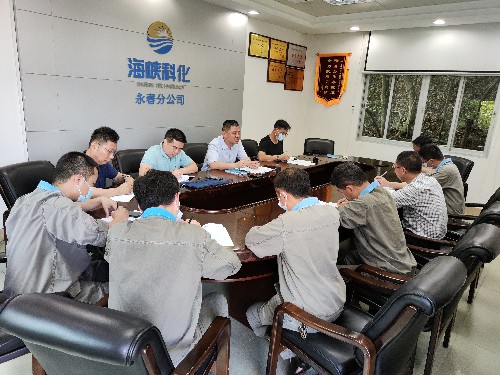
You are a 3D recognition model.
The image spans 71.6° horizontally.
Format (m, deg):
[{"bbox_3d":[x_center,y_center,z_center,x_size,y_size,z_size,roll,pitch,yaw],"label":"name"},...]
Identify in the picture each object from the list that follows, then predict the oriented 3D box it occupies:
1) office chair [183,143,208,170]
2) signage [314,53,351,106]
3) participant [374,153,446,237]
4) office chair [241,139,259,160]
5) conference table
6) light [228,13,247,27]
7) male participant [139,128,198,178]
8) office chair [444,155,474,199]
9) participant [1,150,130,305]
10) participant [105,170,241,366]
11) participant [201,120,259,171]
[{"bbox_3d":[-0.474,0.026,3.844,0.620,0.970,0.570,16,19,40],"label":"office chair"},{"bbox_3d":[1.228,-1.655,5.330,0.560,0.780,0.030,16,19,40],"label":"signage"},{"bbox_3d":[1.235,0.272,2.882,0.800,1.190,0.550,14,18,36],"label":"participant"},{"bbox_3d":[-0.008,-0.068,4.316,0.620,0.970,0.570,16,19,40],"label":"office chair"},{"bbox_3d":[0.432,0.281,3.277,1.640,0.750,3.780,15,19,39],"label":"conference table"},{"bbox_3d":[-0.169,-2.273,4.689,0.080,0.180,0.260,15,19,39],"label":"light"},{"bbox_3d":[-0.736,0.076,3.133,0.550,1.200,0.800,-11,20,-43],"label":"male participant"},{"bbox_3d":[2.202,0.144,4.039,0.620,0.970,0.570,-6,17,-33],"label":"office chair"},{"bbox_3d":[-0.931,0.372,1.867,0.750,1.130,0.600,-11,21,-44],"label":"participant"},{"bbox_3d":[-0.341,0.484,1.651,0.600,1.210,0.800,4,15,3],"label":"participant"},{"bbox_3d":[-0.238,-0.105,3.710,0.720,1.200,0.600,14,18,34],"label":"participant"}]

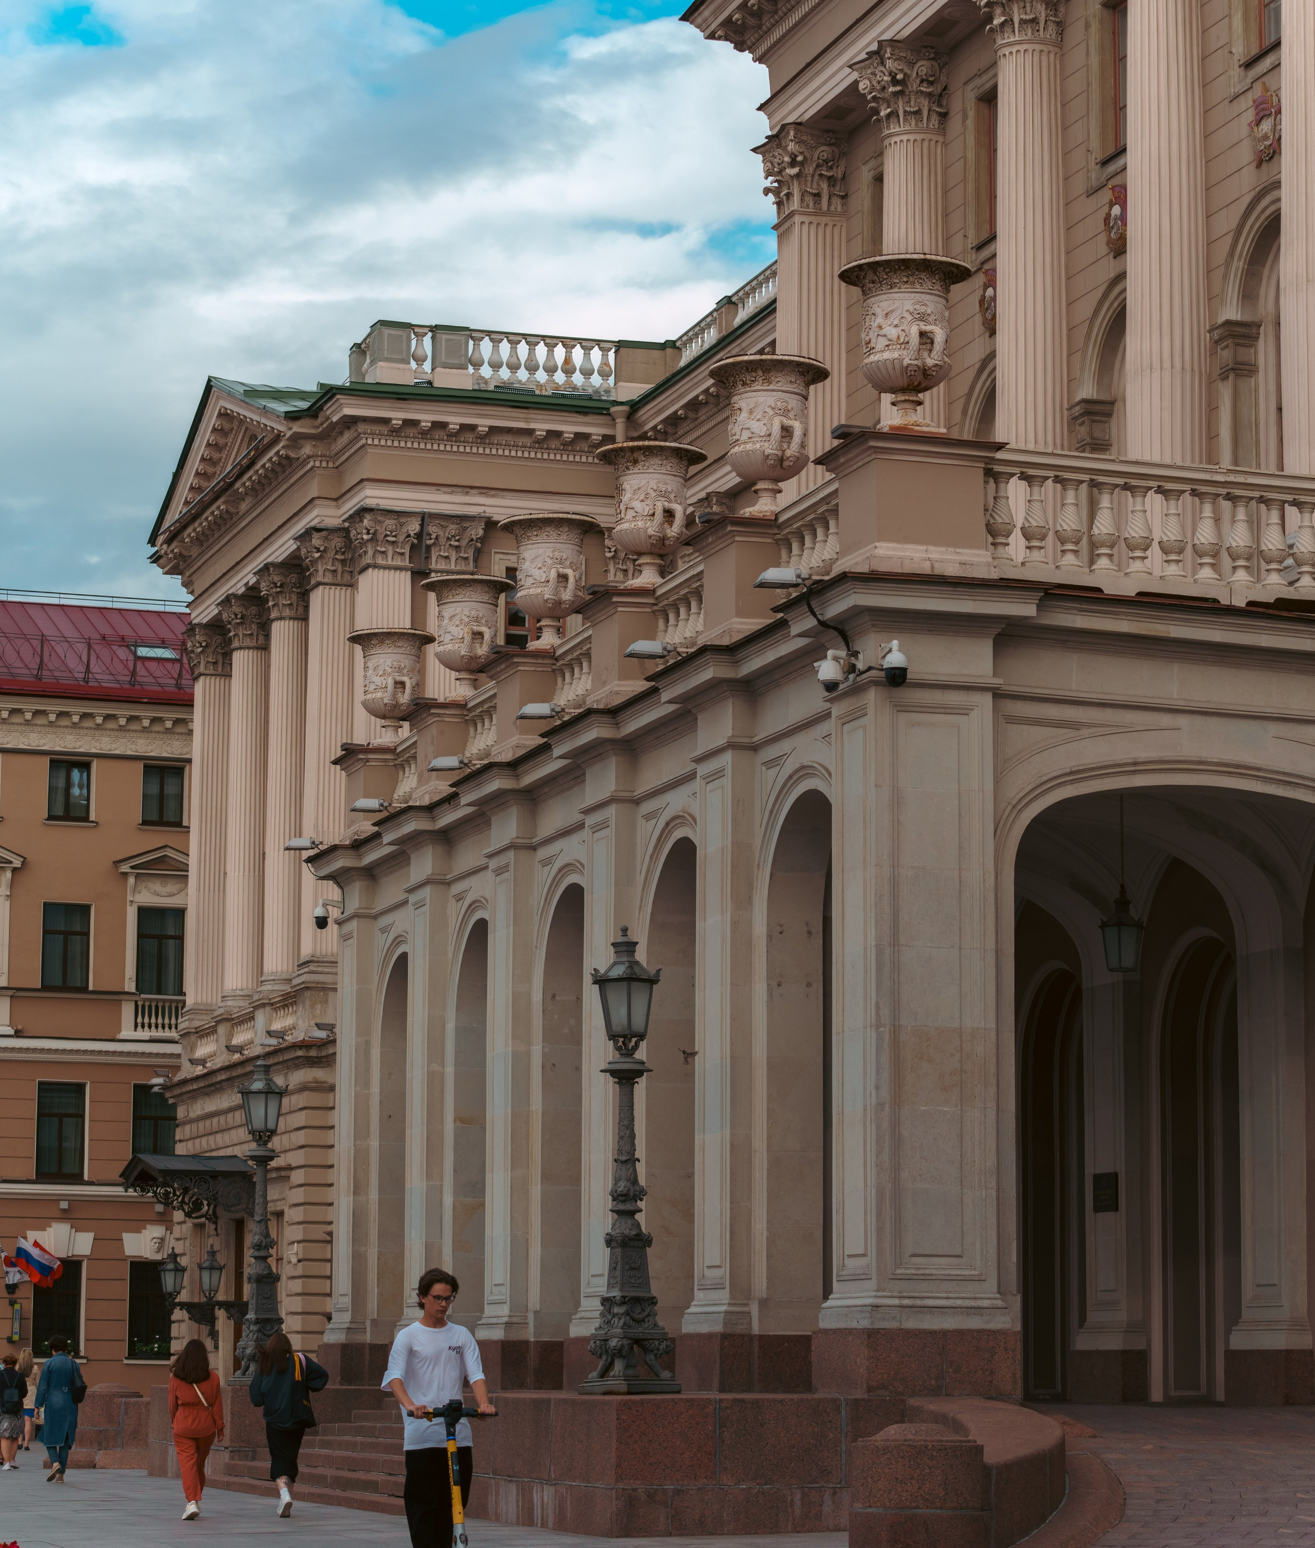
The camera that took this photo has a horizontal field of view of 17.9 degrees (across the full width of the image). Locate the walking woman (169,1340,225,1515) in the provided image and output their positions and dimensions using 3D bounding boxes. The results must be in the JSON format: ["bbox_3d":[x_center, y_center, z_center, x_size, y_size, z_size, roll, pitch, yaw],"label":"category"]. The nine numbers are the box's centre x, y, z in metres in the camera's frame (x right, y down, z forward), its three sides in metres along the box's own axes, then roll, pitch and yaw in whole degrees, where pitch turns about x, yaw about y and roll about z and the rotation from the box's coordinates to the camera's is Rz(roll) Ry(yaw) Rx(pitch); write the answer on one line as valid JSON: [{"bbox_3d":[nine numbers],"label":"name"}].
[{"bbox_3d":[-4.247,6.059,38.518,0.500,1.641,0.450,2,-8,-13],"label":"walking woman"}]

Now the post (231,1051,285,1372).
[{"bbox_3d":[-4.936,5.578,52.410,0.740,4.180,0.740,3,-8,-17],"label":"post"}]

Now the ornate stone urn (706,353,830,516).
[{"bbox_3d":[1.119,-3.241,41.567,1.220,1.630,1.220,0,-8,0],"label":"ornate stone urn"}]

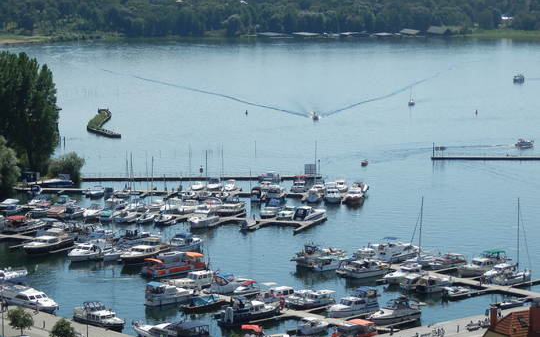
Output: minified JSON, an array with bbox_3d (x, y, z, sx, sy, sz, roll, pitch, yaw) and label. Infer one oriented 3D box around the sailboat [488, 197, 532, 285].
[{"bbox_3d":[41.570,12.236,258.227,9.900,14.040,3.270,-6,9,-41],"label":"sailboat"}]

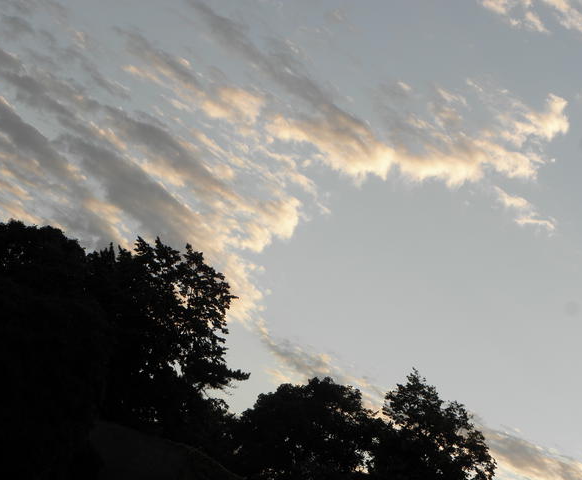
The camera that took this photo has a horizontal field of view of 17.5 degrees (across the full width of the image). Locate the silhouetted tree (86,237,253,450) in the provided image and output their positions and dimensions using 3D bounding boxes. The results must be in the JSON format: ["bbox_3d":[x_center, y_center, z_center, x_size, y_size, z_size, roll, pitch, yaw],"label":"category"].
[{"bbox_3d":[-4.951,4.156,75.000,6.600,8.100,6.200,0,-9,0],"label":"silhouetted tree"}]

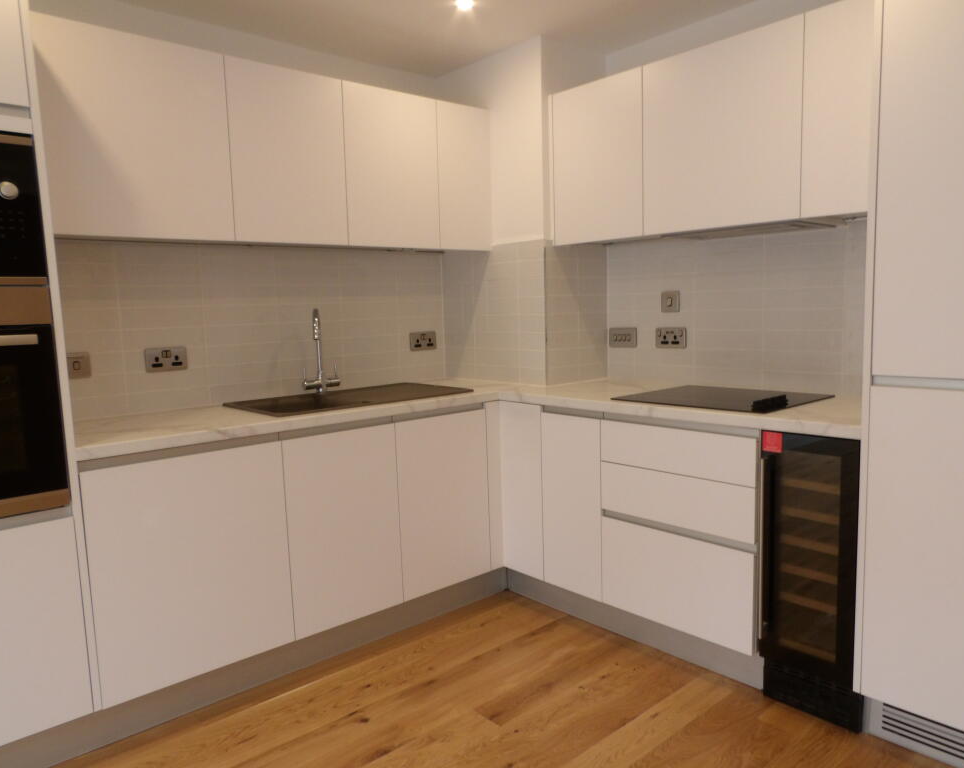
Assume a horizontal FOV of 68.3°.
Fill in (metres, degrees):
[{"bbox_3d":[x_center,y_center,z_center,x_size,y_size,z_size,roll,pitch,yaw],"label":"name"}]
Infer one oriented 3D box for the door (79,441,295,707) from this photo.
[{"bbox_3d":[-0.879,0.559,2.195,0.598,0.690,0.020,-7,8,-41],"label":"door"}]

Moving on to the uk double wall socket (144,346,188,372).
[{"bbox_3d":[-1.190,-0.093,2.688,0.149,0.087,0.012,-7,8,-41],"label":"uk double wall socket"}]

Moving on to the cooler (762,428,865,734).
[{"bbox_3d":[1.143,0.550,2.238,0.570,0.863,0.295,-7,8,-41],"label":"cooler"}]

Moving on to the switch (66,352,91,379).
[{"bbox_3d":[-1.402,-0.062,2.457,0.087,0.087,0.010,-7,8,-41],"label":"switch"}]

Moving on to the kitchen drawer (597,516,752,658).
[{"bbox_3d":[0.656,0.670,2.435,0.020,0.330,0.593,-7,8,-41],"label":"kitchen drawer"}]

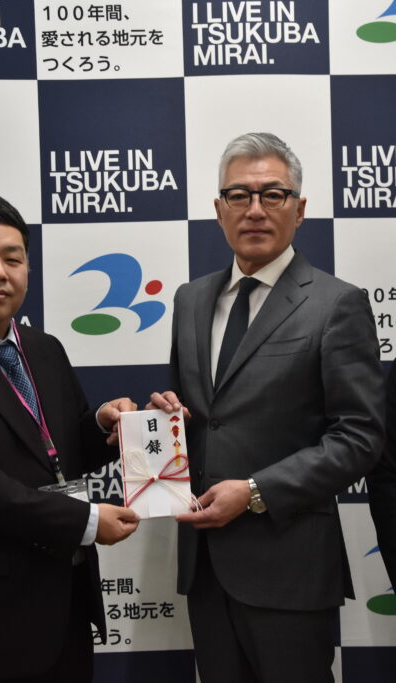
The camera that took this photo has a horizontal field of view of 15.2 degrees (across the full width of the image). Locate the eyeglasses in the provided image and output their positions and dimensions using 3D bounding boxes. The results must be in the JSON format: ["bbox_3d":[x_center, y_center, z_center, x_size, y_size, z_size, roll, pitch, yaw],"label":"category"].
[{"bbox_3d":[0.121,-0.277,2.905,0.143,0.045,0.145,-1,2,9],"label":"eyeglasses"}]

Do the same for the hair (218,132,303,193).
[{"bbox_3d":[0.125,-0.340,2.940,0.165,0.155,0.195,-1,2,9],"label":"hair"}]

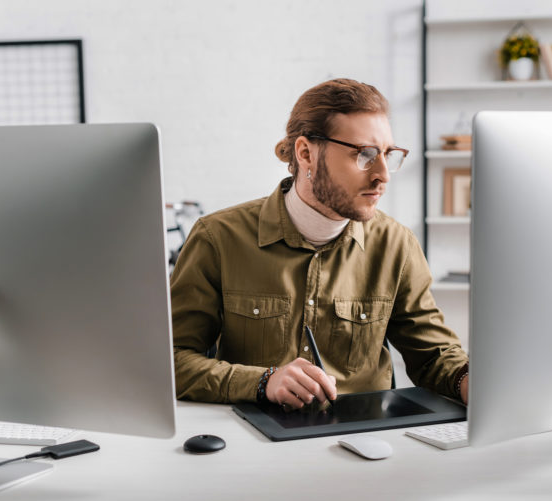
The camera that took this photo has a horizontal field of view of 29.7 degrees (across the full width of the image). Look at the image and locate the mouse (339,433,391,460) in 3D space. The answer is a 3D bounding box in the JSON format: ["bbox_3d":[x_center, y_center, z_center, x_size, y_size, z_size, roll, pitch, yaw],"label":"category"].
[{"bbox_3d":[0.145,0.314,1.685,0.057,0.021,0.114,-3,5,-26],"label":"mouse"}]

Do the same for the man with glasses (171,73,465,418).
[{"bbox_3d":[0.047,0.340,2.177,0.680,1.370,0.660,-2,4,-16],"label":"man with glasses"}]

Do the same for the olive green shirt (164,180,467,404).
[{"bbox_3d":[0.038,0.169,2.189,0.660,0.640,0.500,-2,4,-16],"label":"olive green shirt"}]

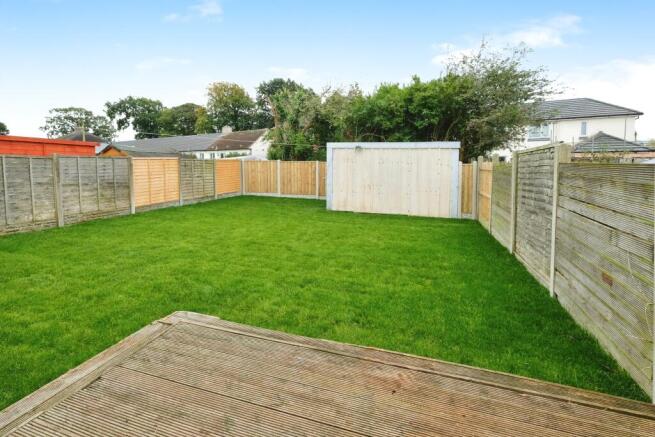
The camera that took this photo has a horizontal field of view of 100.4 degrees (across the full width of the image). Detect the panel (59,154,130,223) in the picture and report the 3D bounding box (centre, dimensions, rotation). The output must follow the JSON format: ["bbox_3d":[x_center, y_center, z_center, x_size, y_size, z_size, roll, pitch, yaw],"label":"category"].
[{"bbox_3d":[-6.510,-0.858,7.812,0.060,1.740,1.850,5,12,18],"label":"panel"}]

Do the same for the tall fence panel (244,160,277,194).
[{"bbox_3d":[-3.357,-2.083,13.781,1.900,1.630,0.060,4,12,15],"label":"tall fence panel"}]

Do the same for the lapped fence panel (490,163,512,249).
[{"bbox_3d":[3.923,-0.317,6.089,0.060,1.750,1.750,5,12,18],"label":"lapped fence panel"}]

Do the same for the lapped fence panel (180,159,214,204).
[{"bbox_3d":[-5.302,-1.585,11.386,0.060,1.680,1.850,5,12,18],"label":"lapped fence panel"}]

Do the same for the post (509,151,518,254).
[{"bbox_3d":[3.826,-0.328,5.600,0.110,2.080,0.110,3,8,20],"label":"post"}]

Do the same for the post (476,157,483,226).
[{"bbox_3d":[4.802,-0.883,8.591,0.100,1.950,0.100,5,12,18],"label":"post"}]

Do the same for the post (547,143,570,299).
[{"bbox_3d":[3.249,0.028,3.840,0.120,2.120,0.120,3,8,20],"label":"post"}]

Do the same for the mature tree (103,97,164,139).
[{"bbox_3d":[-26.864,-11.553,38.000,7.800,9.800,7.400,-5,9,-35],"label":"mature tree"}]

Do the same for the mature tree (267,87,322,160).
[{"bbox_3d":[-2.051,-5.128,17.500,3.700,6.100,3.400,-1,8,-7],"label":"mature tree"}]

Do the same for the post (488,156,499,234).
[{"bbox_3d":[4.204,-0.552,6.914,0.100,1.950,0.100,5,12,18],"label":"post"}]

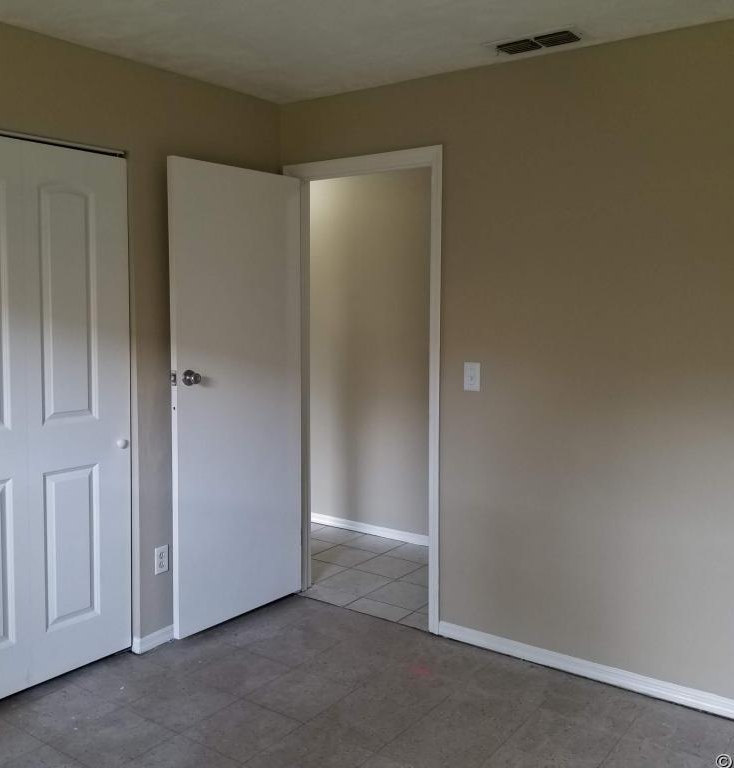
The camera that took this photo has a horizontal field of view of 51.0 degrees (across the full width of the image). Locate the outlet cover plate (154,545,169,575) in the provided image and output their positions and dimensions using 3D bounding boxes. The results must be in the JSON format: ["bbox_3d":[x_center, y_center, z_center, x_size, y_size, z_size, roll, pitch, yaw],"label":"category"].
[{"bbox_3d":[-0.878,0.755,3.298,0.007,0.116,0.071,4,7,35],"label":"outlet cover plate"}]

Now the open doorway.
[{"bbox_3d":[-0.009,0.029,3.616,0.888,2.125,0.130,4,7,35],"label":"open doorway"}]

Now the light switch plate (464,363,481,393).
[{"bbox_3d":[0.439,-0.028,3.219,0.072,0.117,0.008,4,7,35],"label":"light switch plate"}]

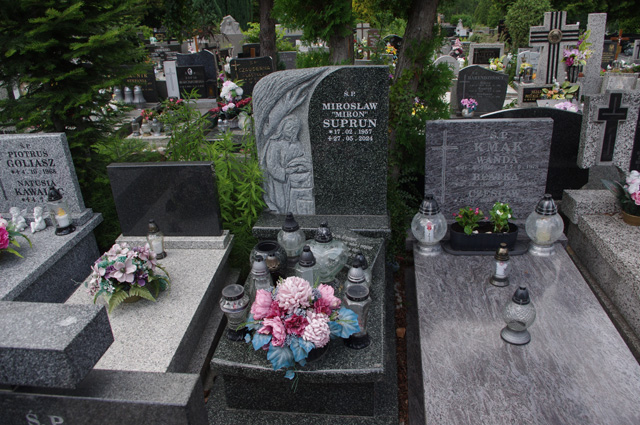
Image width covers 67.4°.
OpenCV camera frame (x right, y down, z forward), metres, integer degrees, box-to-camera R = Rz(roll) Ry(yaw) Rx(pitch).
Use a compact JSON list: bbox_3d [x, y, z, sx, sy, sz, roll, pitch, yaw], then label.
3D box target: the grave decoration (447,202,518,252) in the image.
[{"bbox_3d":[0.803,0.052,2.336,0.330,0.235,0.160,0,23,9],"label":"grave decoration"}]

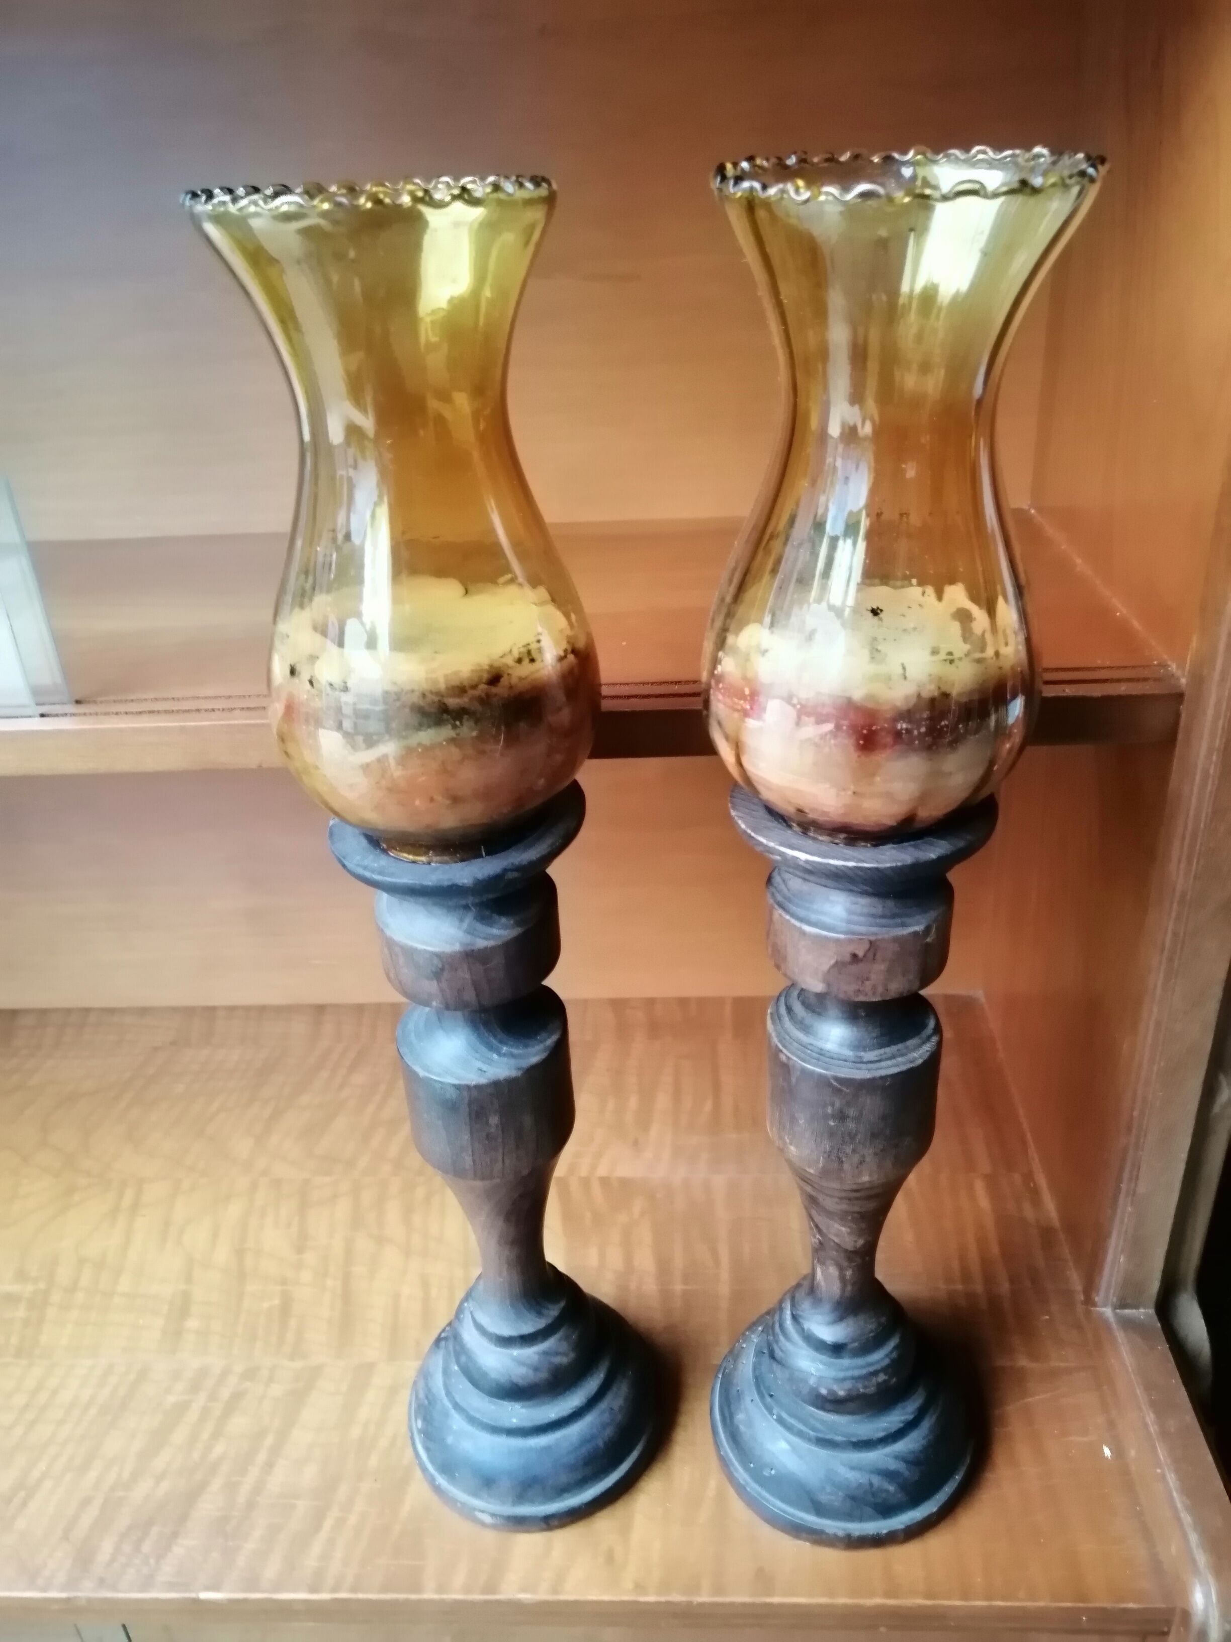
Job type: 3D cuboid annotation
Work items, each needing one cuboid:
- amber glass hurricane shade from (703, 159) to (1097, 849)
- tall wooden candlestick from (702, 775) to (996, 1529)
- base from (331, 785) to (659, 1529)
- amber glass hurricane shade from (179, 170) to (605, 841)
[{"bbox_3d":[0.073,-0.081,0.341,0.099,0.185,0.099,-4,31,0],"label":"amber glass hurricane shade"},{"bbox_3d":[0.088,0.126,0.461,0.114,0.305,0.114,-4,29,0],"label":"tall wooden candlestick"},{"bbox_3d":[-0.043,0.129,0.476,0.114,0.303,0.114,-4,29,0],"label":"base"},{"bbox_3d":[-0.056,-0.079,0.357,0.100,0.188,0.100,-4,29,0],"label":"amber glass hurricane shade"}]

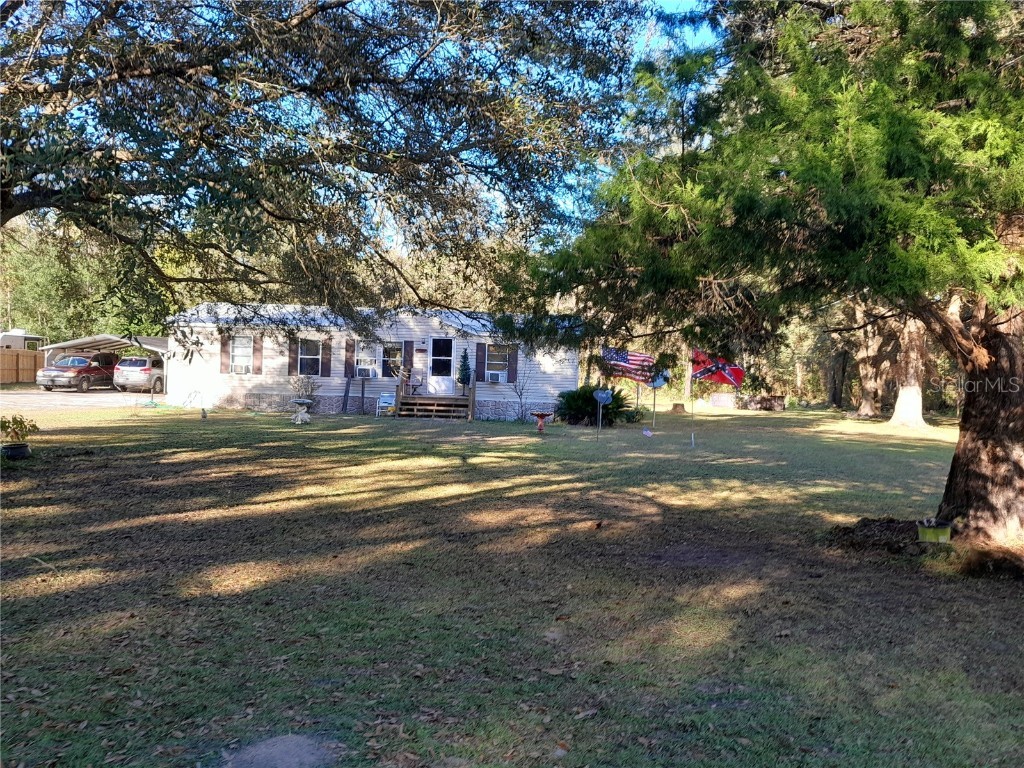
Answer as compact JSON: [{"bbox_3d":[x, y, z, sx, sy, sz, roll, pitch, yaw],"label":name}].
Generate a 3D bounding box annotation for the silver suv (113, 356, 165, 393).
[{"bbox_3d":[-17.422,-0.400,39.305,1.850,1.700,4.850,2,1,2],"label":"silver suv"}]

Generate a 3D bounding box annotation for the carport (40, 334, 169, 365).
[{"bbox_3d":[-18.583,-0.976,39.828,5.950,2.650,6.300,2,1,1],"label":"carport"}]

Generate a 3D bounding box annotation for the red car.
[{"bbox_3d":[-20.079,-0.541,37.755,1.870,1.750,4.740,2,1,2],"label":"red car"}]

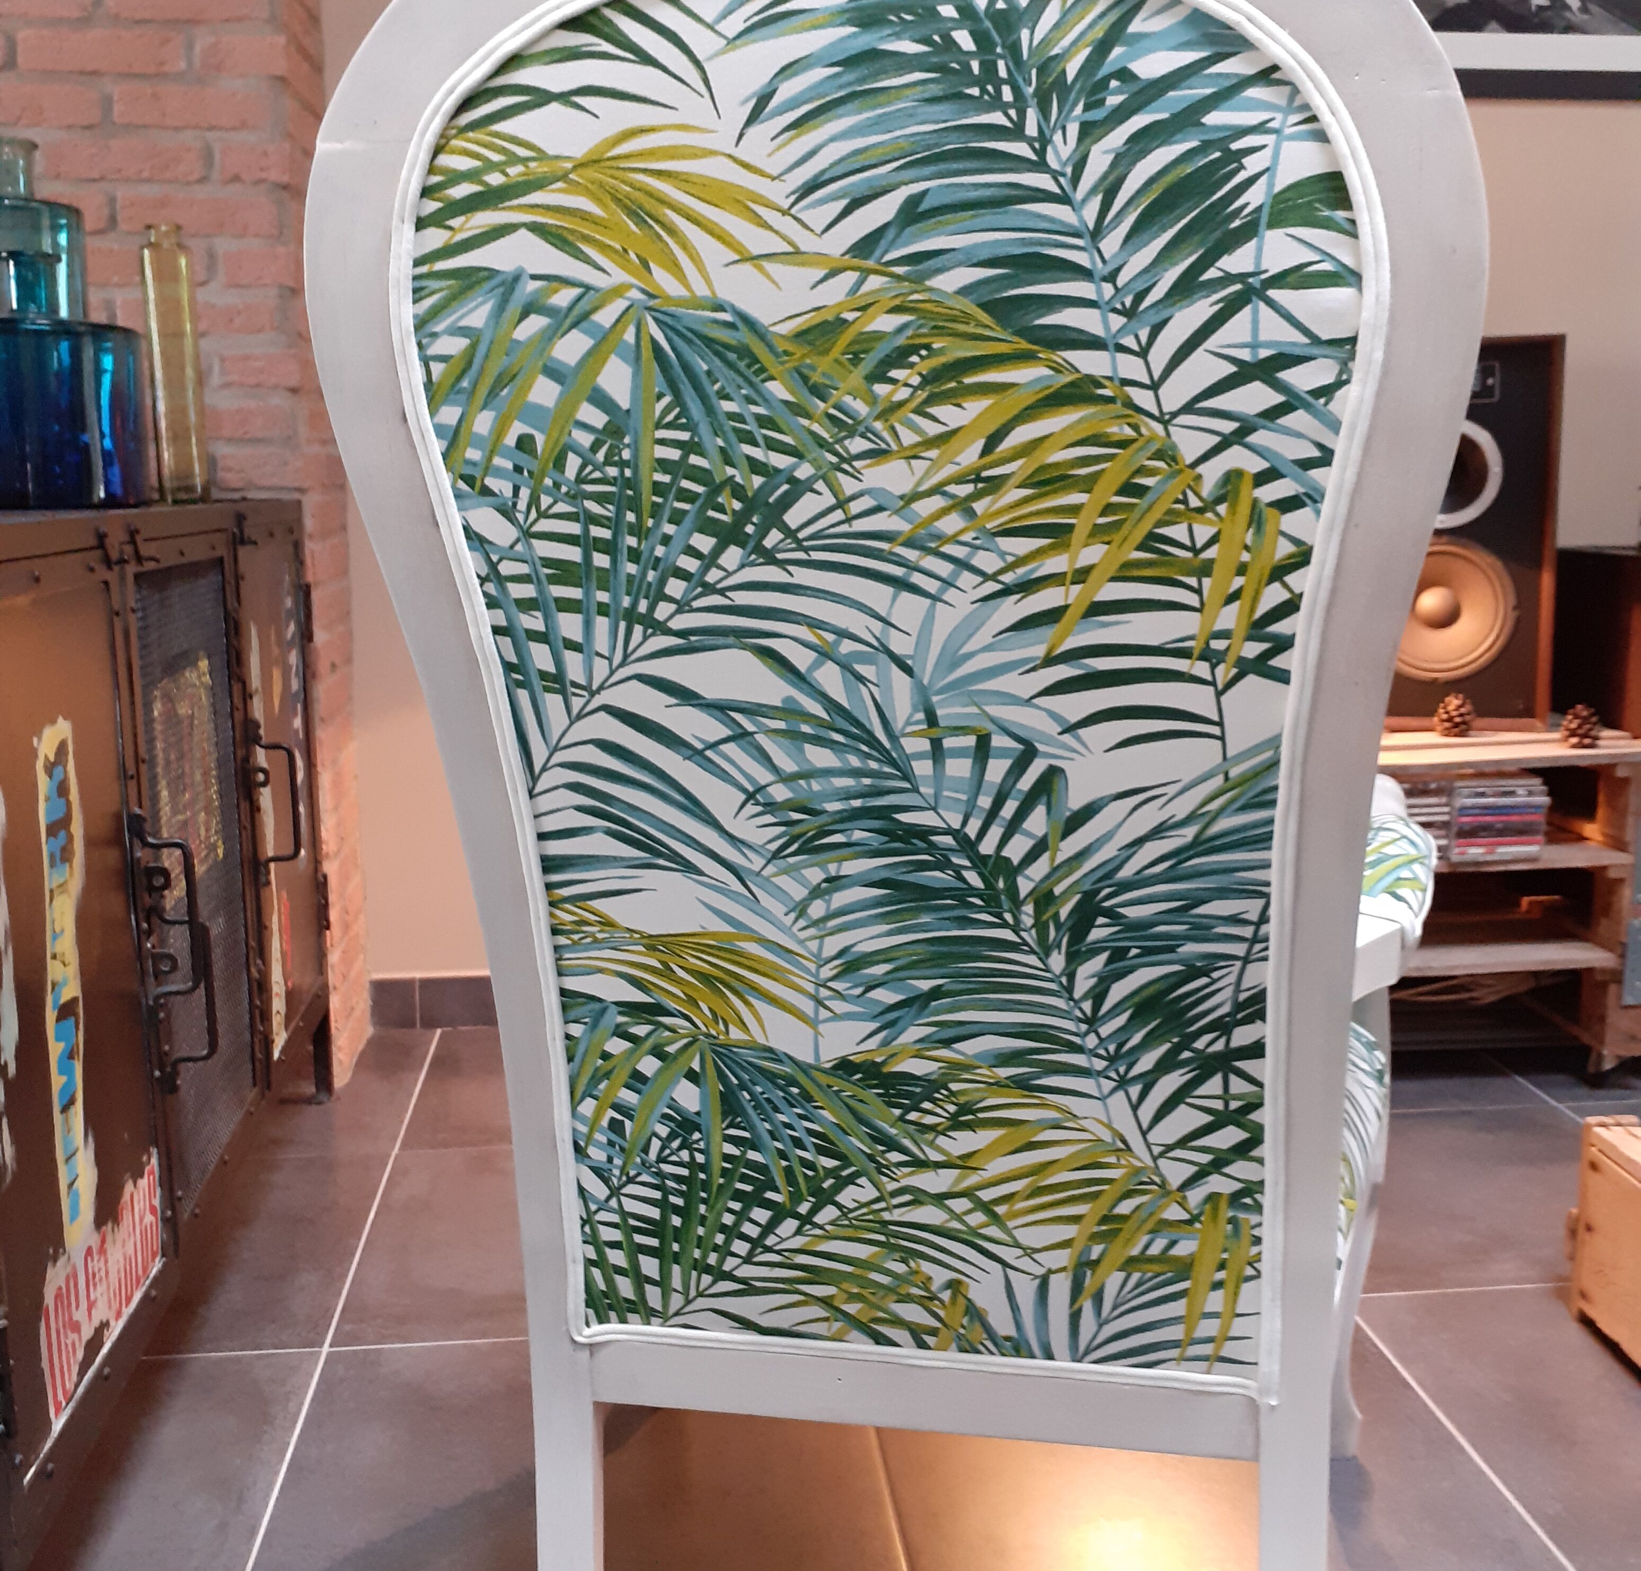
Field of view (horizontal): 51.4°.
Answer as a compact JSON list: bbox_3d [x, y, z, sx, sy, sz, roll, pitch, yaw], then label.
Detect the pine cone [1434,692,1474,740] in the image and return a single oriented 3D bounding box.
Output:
[{"bbox_3d":[0.895,-0.101,2.407,0.054,0.061,0.054,-1,10,-6],"label":"pine cone"}]

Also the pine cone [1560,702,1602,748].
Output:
[{"bbox_3d":[1.040,-0.085,2.327,0.054,0.057,0.054,-1,10,-6],"label":"pine cone"}]

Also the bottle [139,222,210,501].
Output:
[{"bbox_3d":[-0.727,-0.475,1.937,0.056,0.307,0.056,-1,10,-6],"label":"bottle"}]

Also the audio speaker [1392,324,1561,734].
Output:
[{"bbox_3d":[0.914,-0.374,2.540,0.298,0.552,0.240,2,10,11],"label":"audio speaker"}]

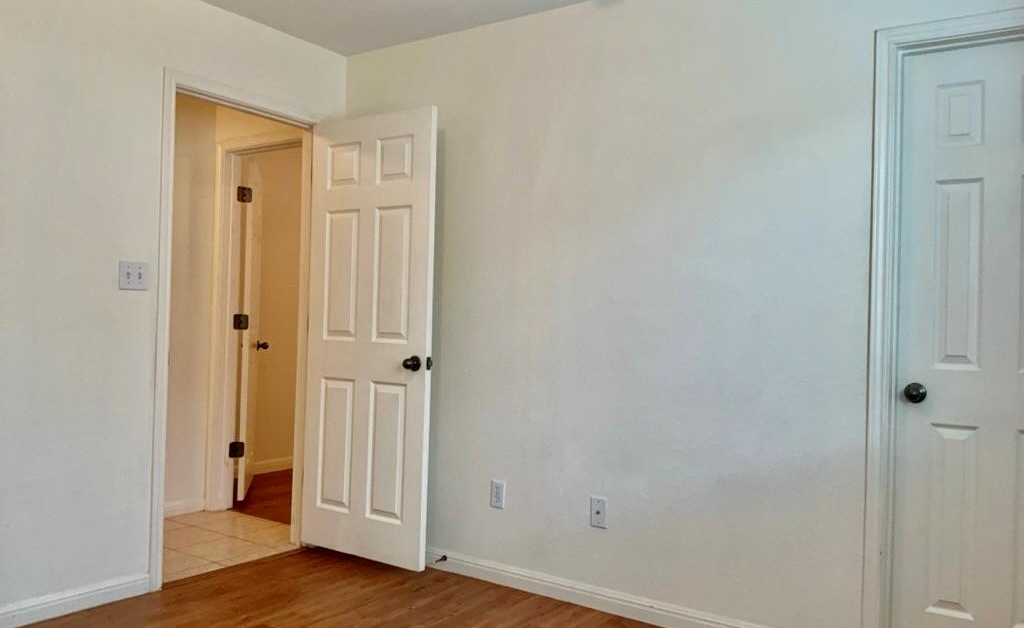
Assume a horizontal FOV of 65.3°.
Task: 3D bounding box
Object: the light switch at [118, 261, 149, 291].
[{"bbox_3d":[-1.494,-0.150,3.151,0.015,0.114,0.116,1,-1,36],"label":"light switch"}]

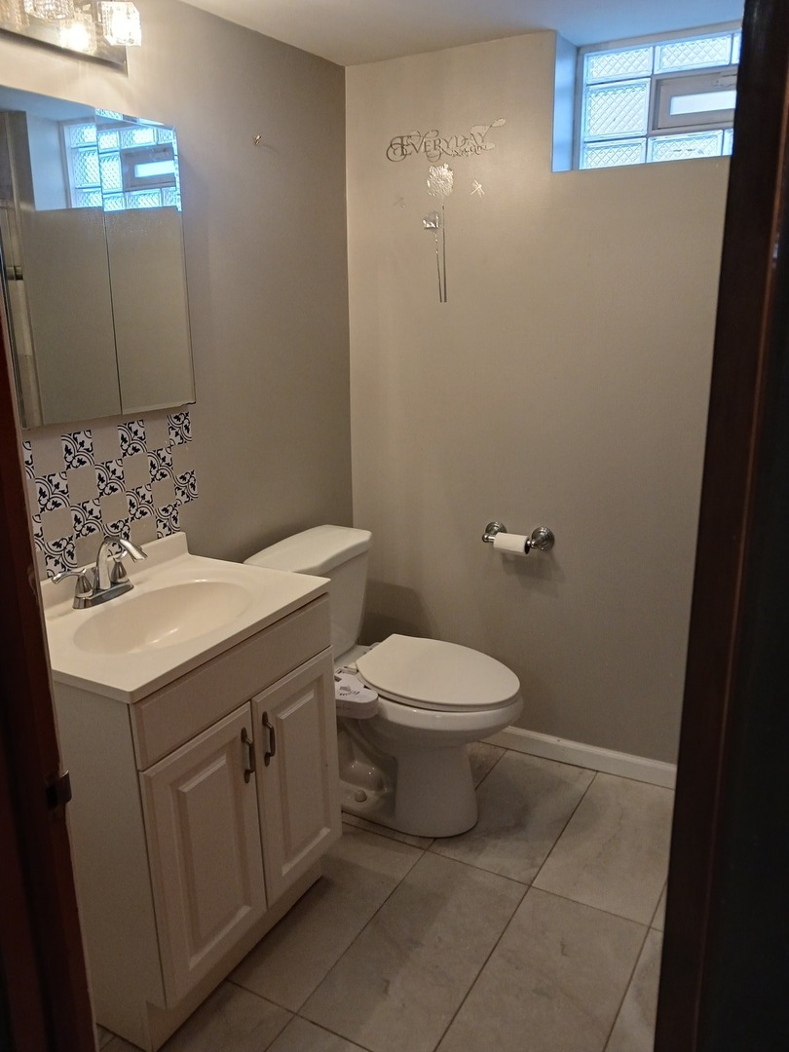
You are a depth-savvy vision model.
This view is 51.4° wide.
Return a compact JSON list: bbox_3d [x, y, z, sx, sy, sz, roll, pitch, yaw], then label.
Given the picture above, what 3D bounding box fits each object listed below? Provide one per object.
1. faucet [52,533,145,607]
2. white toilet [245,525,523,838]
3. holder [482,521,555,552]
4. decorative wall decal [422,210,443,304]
[{"bbox_3d":[-0.599,0.092,1.780,0.169,0.144,0.239,8,18,28],"label":"faucet"},{"bbox_3d":[0.009,0.463,2.365,0.751,0.756,0.448,8,18,28],"label":"white toilet"},{"bbox_3d":[0.366,0.043,2.507,0.224,0.072,0.080,8,18,28],"label":"holder"},{"bbox_3d":[0.113,-0.809,2.451,0.064,0.269,0.006,8,18,28],"label":"decorative wall decal"}]

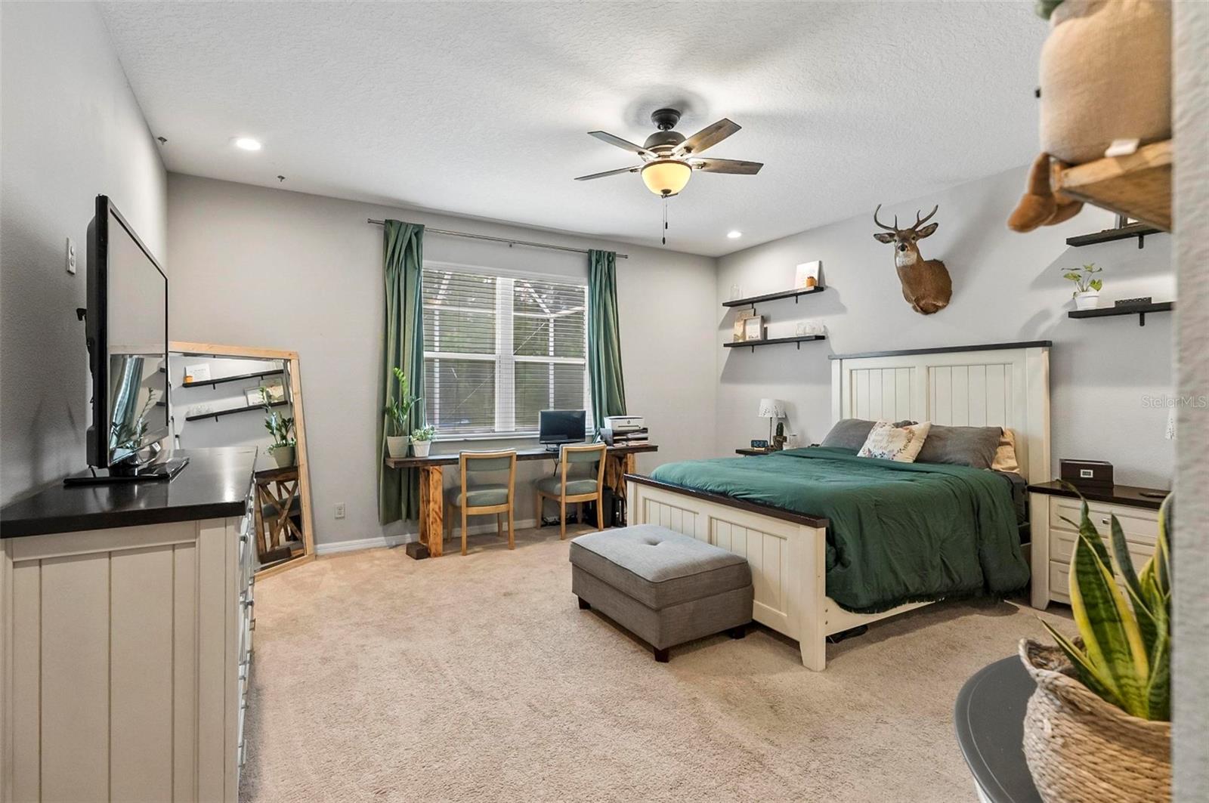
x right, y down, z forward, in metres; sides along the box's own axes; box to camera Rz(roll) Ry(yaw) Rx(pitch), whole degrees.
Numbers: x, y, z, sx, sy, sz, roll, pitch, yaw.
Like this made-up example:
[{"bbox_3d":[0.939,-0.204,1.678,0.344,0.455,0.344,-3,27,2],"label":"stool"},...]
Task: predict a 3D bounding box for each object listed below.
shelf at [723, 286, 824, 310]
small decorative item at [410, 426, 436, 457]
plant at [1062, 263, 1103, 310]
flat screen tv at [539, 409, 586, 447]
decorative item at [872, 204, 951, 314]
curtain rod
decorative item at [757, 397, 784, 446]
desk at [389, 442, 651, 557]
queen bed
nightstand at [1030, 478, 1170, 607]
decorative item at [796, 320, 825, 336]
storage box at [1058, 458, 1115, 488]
[{"bbox_3d":[1.758,-1.067,5.732,0.170,0.100,1.250,-1,1,-30],"label":"shelf"},{"bbox_3d":[-1.506,0.328,4.461,0.205,0.260,0.205,-1,1,-30],"label":"small decorative item"},{"bbox_3d":[3.010,-0.727,3.385,0.170,0.280,0.170,-1,1,-32],"label":"plant"},{"bbox_3d":[-0.384,0.246,4.910,0.450,0.370,0.160,-1,1,-29],"label":"flat screen tv"},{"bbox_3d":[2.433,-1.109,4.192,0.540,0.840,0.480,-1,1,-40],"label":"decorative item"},{"bbox_3d":[-0.856,-1.513,5.064,2.510,0.050,0.090,-1,1,-29],"label":"curtain rod"},{"bbox_3d":[1.685,0.215,5.430,0.240,0.470,0.240,-1,1,-32],"label":"decorative item"},{"bbox_3d":[-0.656,0.830,4.889,2.430,0.785,0.500,-1,1,-29],"label":"desk"},{"bbox_3d":[1.584,0.416,3.808,2.350,1.640,1.720,-1,1,-30],"label":"queen bed"},{"bbox_3d":[3.000,0.896,3.110,0.450,0.740,0.720,-1,1,-31],"label":"nightstand"},{"bbox_3d":[1.980,-0.710,5.150,0.090,0.140,0.260,-1,1,-32],"label":"decorative item"},{"bbox_3d":[2.986,0.446,3.332,0.235,0.135,0.200,0,1,38],"label":"storage box"}]

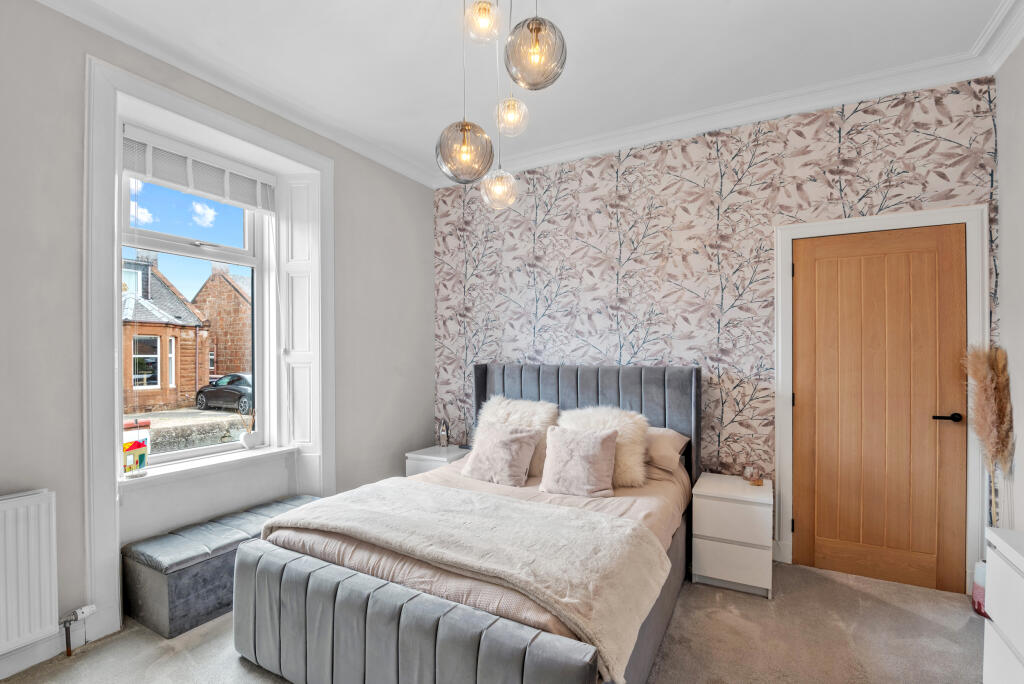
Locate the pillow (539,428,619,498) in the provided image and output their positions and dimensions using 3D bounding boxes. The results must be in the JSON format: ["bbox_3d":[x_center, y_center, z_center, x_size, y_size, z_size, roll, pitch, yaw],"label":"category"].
[{"bbox_3d":[0.397,0.679,2.640,0.420,0.410,0.150,0,-35,18],"label":"pillow"}]

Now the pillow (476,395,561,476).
[{"bbox_3d":[0.061,0.619,3.049,0.500,0.480,0.200,0,-27,28],"label":"pillow"}]

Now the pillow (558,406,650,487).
[{"bbox_3d":[0.565,0.626,2.803,0.520,0.460,0.200,0,-27,26],"label":"pillow"}]

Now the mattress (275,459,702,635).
[{"bbox_3d":[0.015,0.958,2.542,1.560,0.280,1.900,0,0,28],"label":"mattress"}]

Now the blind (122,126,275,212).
[{"bbox_3d":[-1.833,-1.007,2.763,0.060,0.250,0.860,0,0,29],"label":"blind"}]

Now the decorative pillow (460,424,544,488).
[{"bbox_3d":[-0.061,0.690,2.885,0.430,0.410,0.150,0,-36,18],"label":"decorative pillow"}]

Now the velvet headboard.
[{"bbox_3d":[0.497,0.806,3.442,1.700,1.240,0.250,0,0,28],"label":"velvet headboard"}]

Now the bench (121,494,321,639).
[{"bbox_3d":[-1.545,1.211,2.693,0.430,0.370,1.020,0,0,30],"label":"bench"}]

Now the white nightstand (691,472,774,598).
[{"bbox_3d":[1.367,1.150,2.810,0.405,0.550,0.465,0,0,28],"label":"white nightstand"}]

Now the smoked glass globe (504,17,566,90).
[{"bbox_3d":[0.081,-0.991,1.570,0.210,0.210,0.210,0,0,0],"label":"smoked glass globe"}]

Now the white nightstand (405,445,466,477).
[{"bbox_3d":[-0.548,1.152,3.671,0.400,0.550,0.460,0,0,28],"label":"white nightstand"}]

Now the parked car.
[{"bbox_3d":[-10.653,1.967,18.272,4.750,1.480,1.860,0,0,30],"label":"parked car"}]

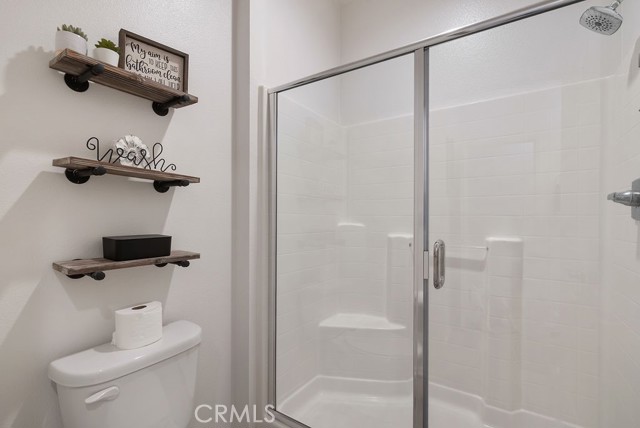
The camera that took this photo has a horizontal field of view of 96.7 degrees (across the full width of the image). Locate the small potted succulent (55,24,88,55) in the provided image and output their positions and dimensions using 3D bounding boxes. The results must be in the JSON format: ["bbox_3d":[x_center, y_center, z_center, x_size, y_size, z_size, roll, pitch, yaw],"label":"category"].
[{"bbox_3d":[-0.767,-0.531,0.880,0.074,0.114,0.074,0,0,34],"label":"small potted succulent"}]

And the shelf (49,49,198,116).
[{"bbox_3d":[-0.672,-0.441,1.026,0.164,0.068,0.414,3,2,34],"label":"shelf"}]

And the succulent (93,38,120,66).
[{"bbox_3d":[-0.717,-0.532,0.956,0.073,0.115,0.073,0,0,34],"label":"succulent"}]

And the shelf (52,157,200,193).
[{"bbox_3d":[-0.668,-0.125,1.033,0.164,0.068,0.414,4,0,34],"label":"shelf"}]

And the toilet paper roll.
[{"bbox_3d":[-0.660,0.403,1.044,0.142,0.119,0.142,0,0,0],"label":"toilet paper roll"}]

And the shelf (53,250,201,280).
[{"bbox_3d":[-0.668,0.184,1.033,0.164,0.064,0.414,2,0,34],"label":"shelf"}]

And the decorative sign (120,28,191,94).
[{"bbox_3d":[-0.629,-0.565,1.100,0.021,0.182,0.233,3,2,44],"label":"decorative sign"}]

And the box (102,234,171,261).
[{"bbox_3d":[-0.673,0.122,1.061,0.094,0.073,0.190,2,0,34],"label":"box"}]

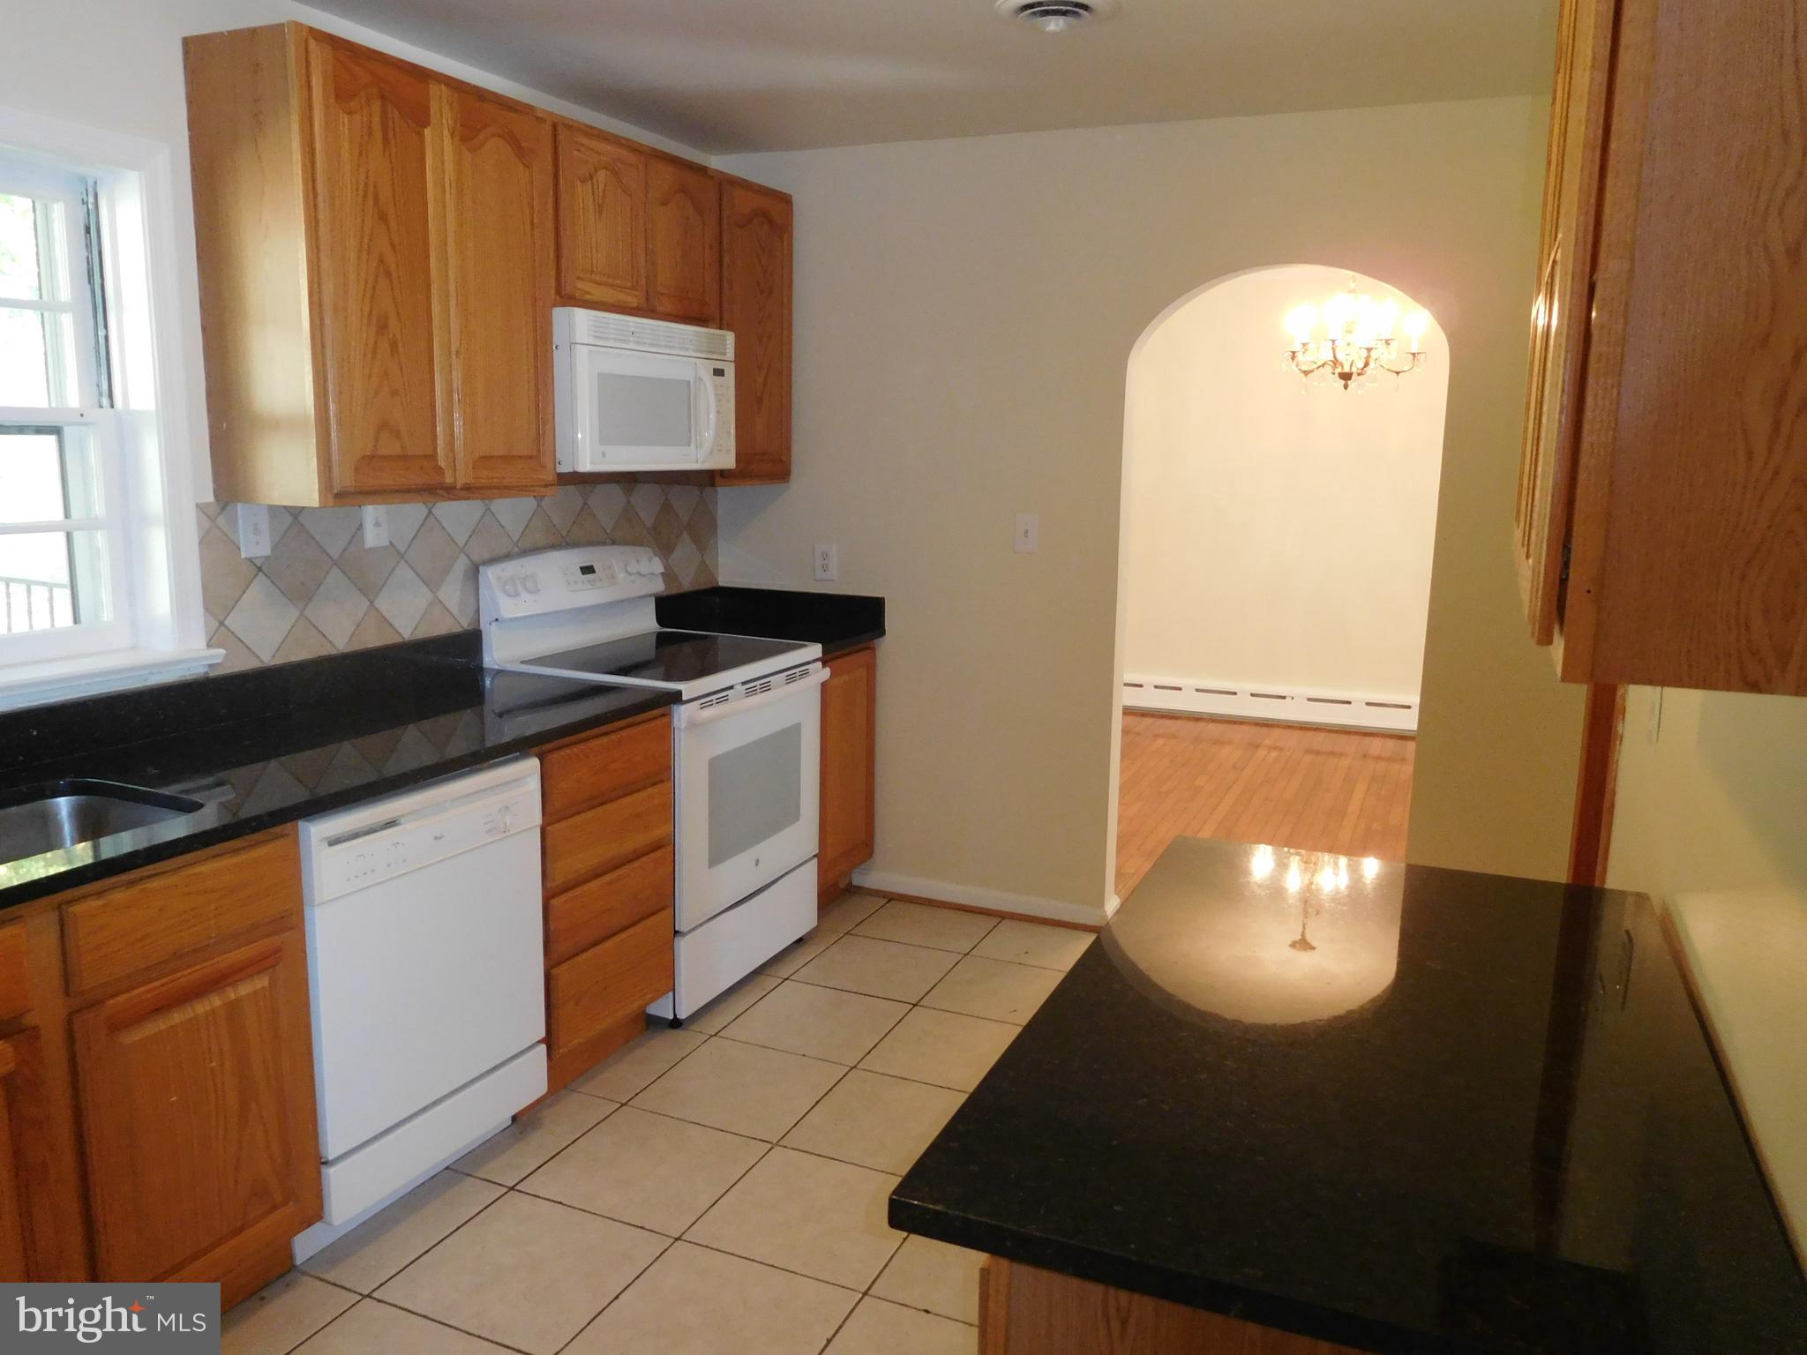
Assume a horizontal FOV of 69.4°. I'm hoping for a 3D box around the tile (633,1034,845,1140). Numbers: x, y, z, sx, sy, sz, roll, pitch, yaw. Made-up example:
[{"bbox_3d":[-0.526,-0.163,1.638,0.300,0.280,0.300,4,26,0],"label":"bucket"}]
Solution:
[{"bbox_3d":[-0.385,0.984,3.139,0.388,0.010,0.388,5,11,23],"label":"tile"}]

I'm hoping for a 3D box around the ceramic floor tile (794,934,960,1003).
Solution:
[{"bbox_3d":[-0.072,0.865,3.861,0.388,0.010,0.388,5,11,23],"label":"ceramic floor tile"}]

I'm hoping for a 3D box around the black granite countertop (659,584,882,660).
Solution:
[{"bbox_3d":[-0.445,-0.190,4.280,0.657,0.147,0.482,5,11,23],"label":"black granite countertop"}]

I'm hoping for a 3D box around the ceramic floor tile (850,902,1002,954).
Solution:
[{"bbox_3d":[0.076,0.808,4.205,0.388,0.010,0.349,5,11,23],"label":"ceramic floor tile"}]

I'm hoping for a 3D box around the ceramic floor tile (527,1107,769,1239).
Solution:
[{"bbox_3d":[-0.541,1.044,2.778,0.388,0.010,0.388,5,11,23],"label":"ceramic floor tile"}]

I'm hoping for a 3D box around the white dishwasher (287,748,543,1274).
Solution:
[{"bbox_3d":[-1.179,0.609,2.675,0.613,0.856,0.597,5,11,23],"label":"white dishwasher"}]

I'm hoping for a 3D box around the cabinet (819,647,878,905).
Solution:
[{"bbox_3d":[-0.473,0.315,4.373,0.621,0.880,0.478,5,11,23],"label":"cabinet"}]

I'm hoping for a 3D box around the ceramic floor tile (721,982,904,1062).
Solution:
[{"bbox_3d":[-0.229,0.925,3.500,0.388,0.010,0.388,5,11,23],"label":"ceramic floor tile"}]

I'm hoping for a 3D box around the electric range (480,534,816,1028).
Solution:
[{"bbox_3d":[-0.681,0.257,3.763,0.681,1.194,0.768,5,11,23],"label":"electric range"}]

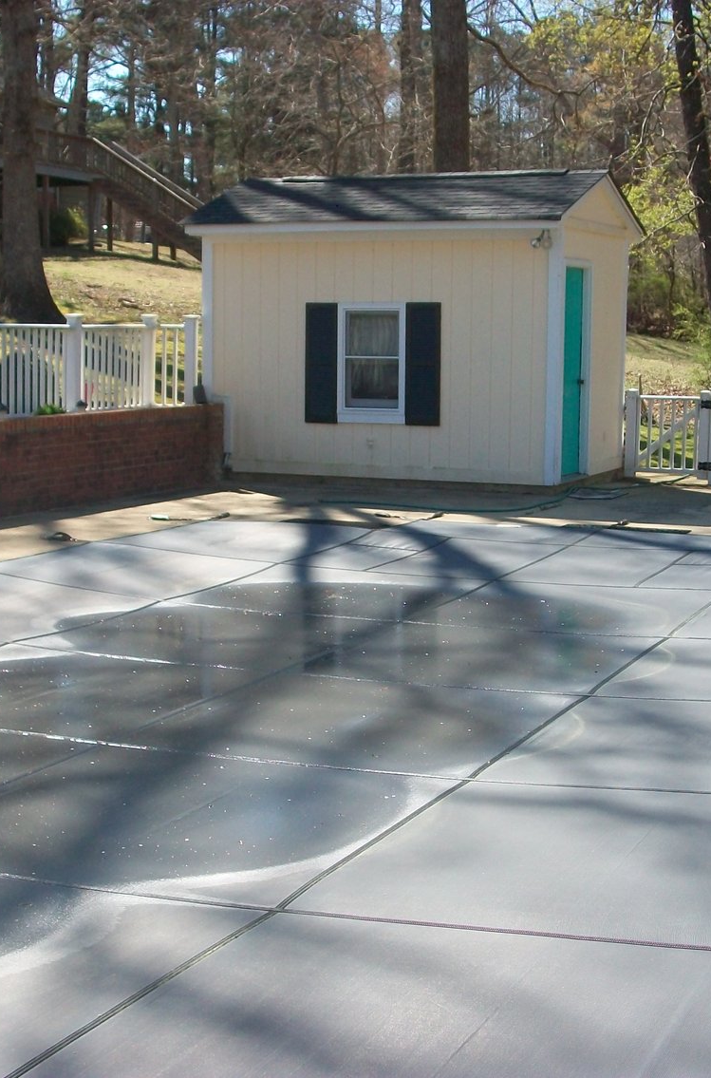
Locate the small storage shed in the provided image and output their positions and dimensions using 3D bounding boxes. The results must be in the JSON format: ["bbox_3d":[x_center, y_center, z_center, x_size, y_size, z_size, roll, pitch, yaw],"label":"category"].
[{"bbox_3d":[0.652,-2.214,18.142,3.958,3.100,2.980,3,8,23],"label":"small storage shed"}]

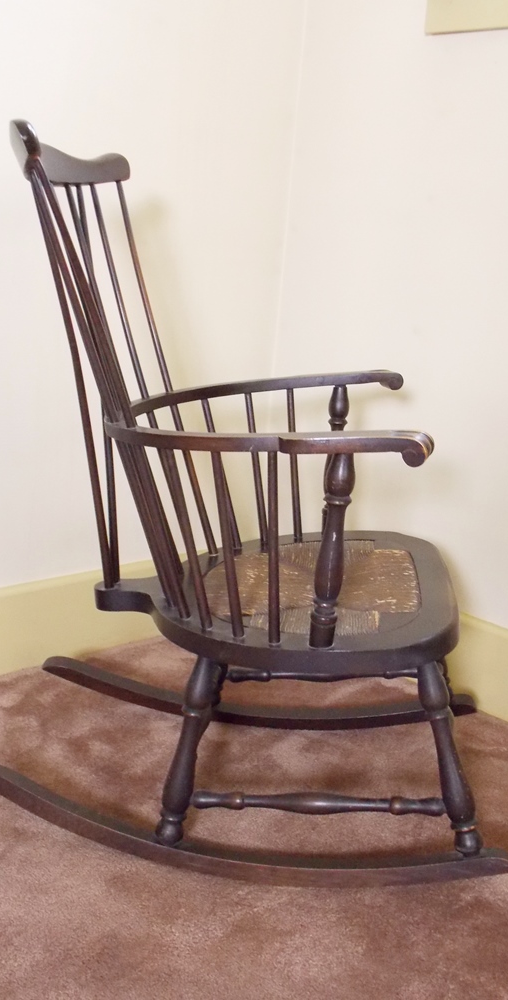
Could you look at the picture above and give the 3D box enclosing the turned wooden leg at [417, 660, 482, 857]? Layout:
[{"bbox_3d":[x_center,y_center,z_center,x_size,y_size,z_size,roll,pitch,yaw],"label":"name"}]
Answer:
[{"bbox_3d":[0.265,0.348,1.321,0.041,0.279,0.041,-11,1,4],"label":"turned wooden leg"}]

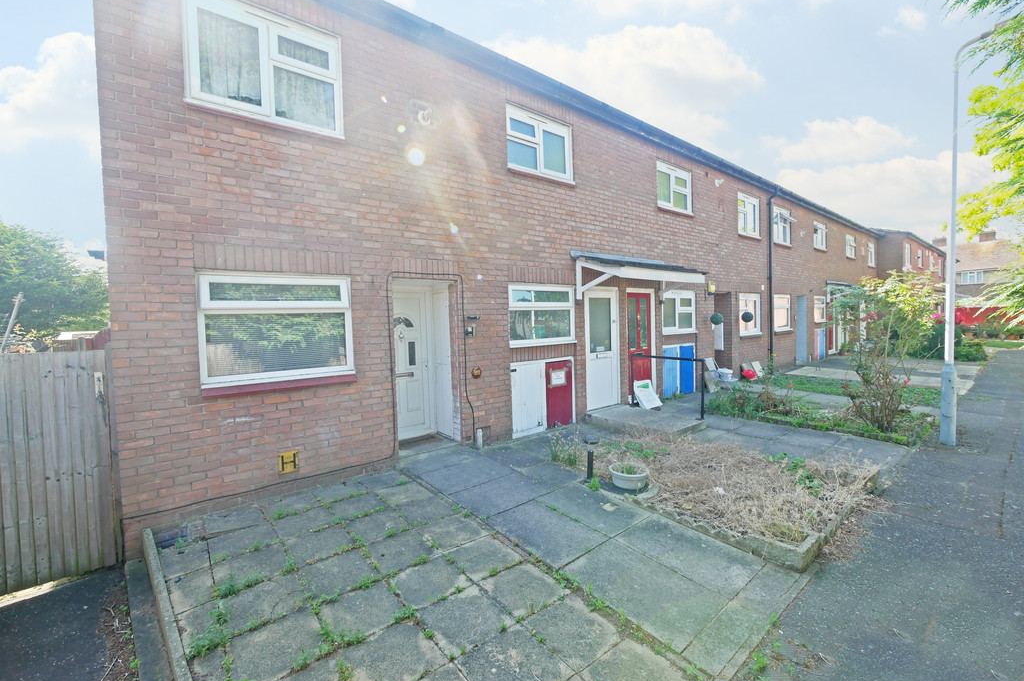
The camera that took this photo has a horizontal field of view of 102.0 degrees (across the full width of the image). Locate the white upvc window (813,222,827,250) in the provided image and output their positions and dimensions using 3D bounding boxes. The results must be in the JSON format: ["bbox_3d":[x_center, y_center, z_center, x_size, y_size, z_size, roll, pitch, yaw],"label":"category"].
[{"bbox_3d":[10.389,-3.509,13.957,1.310,0.900,0.100,-3,3,-38],"label":"white upvc window"}]

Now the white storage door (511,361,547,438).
[{"bbox_3d":[0.225,0.844,6.135,0.640,1.080,0.050,-4,3,-38],"label":"white storage door"}]

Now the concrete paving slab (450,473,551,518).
[{"bbox_3d":[-0.090,1.545,4.152,0.900,0.050,0.600,-3,5,-40],"label":"concrete paving slab"}]

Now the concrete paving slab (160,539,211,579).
[{"bbox_3d":[-2.373,1.611,3.026,0.260,0.050,0.450,-3,5,-39],"label":"concrete paving slab"}]

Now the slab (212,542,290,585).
[{"bbox_3d":[-1.821,1.623,2.927,0.445,0.050,0.442,-3,5,-39],"label":"slab"}]

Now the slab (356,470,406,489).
[{"bbox_3d":[-1.353,1.527,4.446,0.450,0.050,0.410,-3,4,-38],"label":"slab"}]

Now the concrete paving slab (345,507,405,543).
[{"bbox_3d":[-1.129,1.582,3.510,0.430,0.050,0.450,-3,4,-38],"label":"concrete paving slab"}]

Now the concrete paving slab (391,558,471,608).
[{"bbox_3d":[-0.545,1.620,2.770,0.440,0.050,0.440,-4,5,-39],"label":"concrete paving slab"}]

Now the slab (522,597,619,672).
[{"bbox_3d":[0.355,1.678,2.376,0.440,0.050,0.440,-3,5,-39],"label":"slab"}]

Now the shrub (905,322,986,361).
[{"bbox_3d":[15.878,-0.015,15.118,1.700,1.250,2.100,-4,3,-38],"label":"shrub"}]

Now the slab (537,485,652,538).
[{"bbox_3d":[0.748,1.540,3.783,0.610,0.050,0.880,-4,5,-38],"label":"slab"}]

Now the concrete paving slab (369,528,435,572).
[{"bbox_3d":[-0.845,1.615,3.154,0.440,0.050,0.445,-3,5,-39],"label":"concrete paving slab"}]

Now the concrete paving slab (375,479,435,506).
[{"bbox_3d":[-1.077,1.543,4.110,0.445,0.050,0.450,-3,5,-39],"label":"concrete paving slab"}]

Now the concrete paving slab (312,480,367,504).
[{"bbox_3d":[-1.716,1.548,4.168,0.440,0.050,0.410,-3,4,-38],"label":"concrete paving slab"}]

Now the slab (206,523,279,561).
[{"bbox_3d":[-2.109,1.597,3.261,0.445,0.050,0.450,-3,5,-39],"label":"slab"}]

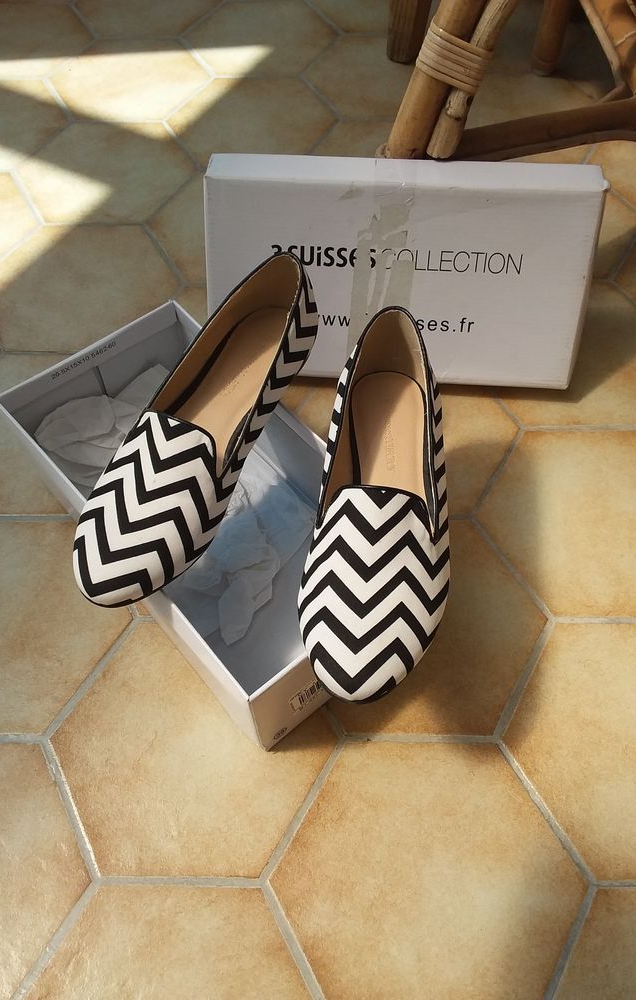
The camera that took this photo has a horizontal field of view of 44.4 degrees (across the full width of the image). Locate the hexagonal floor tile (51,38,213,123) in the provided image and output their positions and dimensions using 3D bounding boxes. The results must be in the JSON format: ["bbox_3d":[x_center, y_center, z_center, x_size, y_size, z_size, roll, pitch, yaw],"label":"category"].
[{"bbox_3d":[-0.240,-0.531,0.991,0.208,0.010,0.178,0,59,1],"label":"hexagonal floor tile"}]

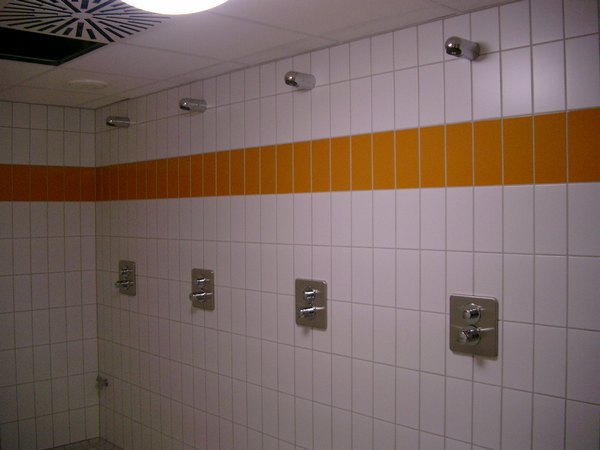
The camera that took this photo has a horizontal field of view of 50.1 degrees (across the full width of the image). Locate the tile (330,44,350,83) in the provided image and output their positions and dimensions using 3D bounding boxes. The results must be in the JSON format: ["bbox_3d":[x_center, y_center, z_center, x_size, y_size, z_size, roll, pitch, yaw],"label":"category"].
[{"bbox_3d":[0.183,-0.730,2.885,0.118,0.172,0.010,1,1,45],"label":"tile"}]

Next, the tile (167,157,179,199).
[{"bbox_3d":[-0.748,-0.278,3.818,0.010,0.244,0.120,-1,1,-44],"label":"tile"}]

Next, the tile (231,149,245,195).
[{"bbox_3d":[-0.323,-0.275,3.374,0.118,0.242,0.009,1,1,45],"label":"tile"}]

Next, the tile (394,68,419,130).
[{"bbox_3d":[0.431,-0.505,2.571,0.010,0.240,0.118,-1,1,-44],"label":"tile"}]

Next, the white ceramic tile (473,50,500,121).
[{"bbox_3d":[0.707,-0.522,2.418,0.010,0.248,0.123,-1,1,-45],"label":"white ceramic tile"}]

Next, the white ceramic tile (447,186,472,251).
[{"bbox_3d":[0.606,-0.020,2.428,0.010,0.242,0.118,-1,1,-44],"label":"white ceramic tile"}]

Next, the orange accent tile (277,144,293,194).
[{"bbox_3d":[-0.071,-0.277,3.149,0.118,0.243,0.010,1,1,45],"label":"orange accent tile"}]

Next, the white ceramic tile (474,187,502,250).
[{"bbox_3d":[0.688,-0.019,2.341,0.010,0.242,0.118,-1,1,-44],"label":"white ceramic tile"}]

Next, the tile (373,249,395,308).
[{"bbox_3d":[0.354,0.218,2.668,0.010,0.240,0.118,-1,1,-44],"label":"tile"}]

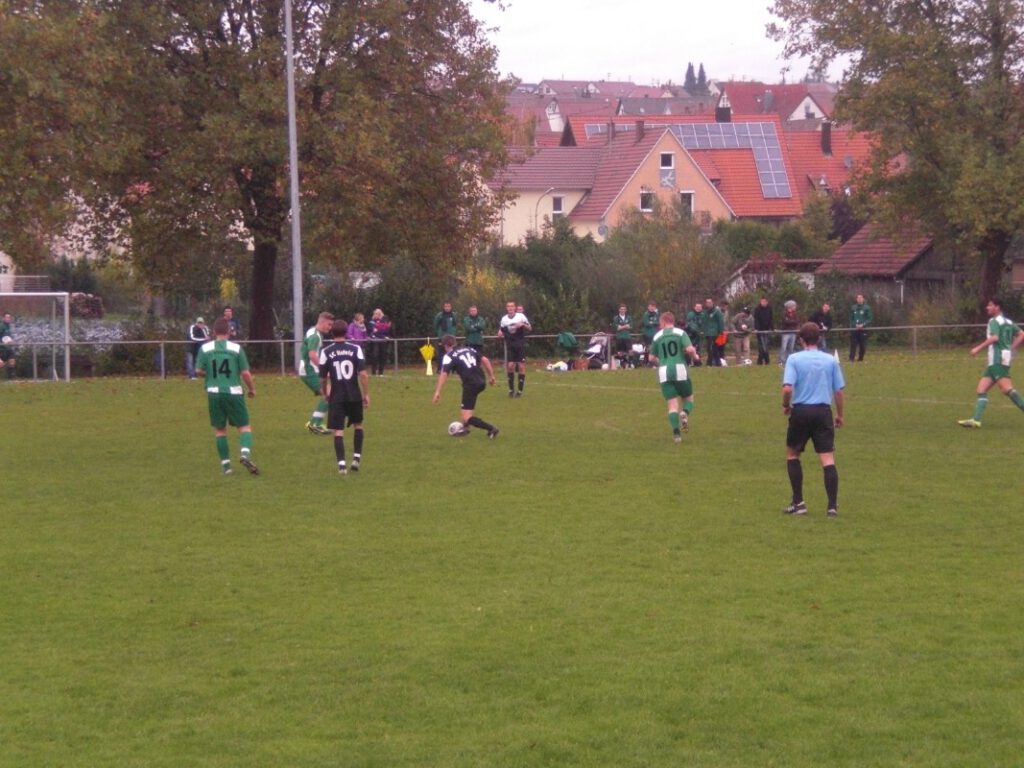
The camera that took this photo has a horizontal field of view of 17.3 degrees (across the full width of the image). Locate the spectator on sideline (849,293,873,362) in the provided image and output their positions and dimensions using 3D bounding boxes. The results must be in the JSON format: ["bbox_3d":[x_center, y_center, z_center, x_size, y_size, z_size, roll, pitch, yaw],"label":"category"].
[{"bbox_3d":[9.301,-1.503,90.000,0.580,1.804,0.380,0,2,7],"label":"spectator on sideline"}]

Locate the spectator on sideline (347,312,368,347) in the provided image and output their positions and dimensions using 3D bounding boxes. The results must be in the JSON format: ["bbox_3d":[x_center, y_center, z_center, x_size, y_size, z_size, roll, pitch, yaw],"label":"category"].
[{"bbox_3d":[-3.986,-1.006,87.000,0.500,1.630,0.360,-2,2,-11],"label":"spectator on sideline"}]

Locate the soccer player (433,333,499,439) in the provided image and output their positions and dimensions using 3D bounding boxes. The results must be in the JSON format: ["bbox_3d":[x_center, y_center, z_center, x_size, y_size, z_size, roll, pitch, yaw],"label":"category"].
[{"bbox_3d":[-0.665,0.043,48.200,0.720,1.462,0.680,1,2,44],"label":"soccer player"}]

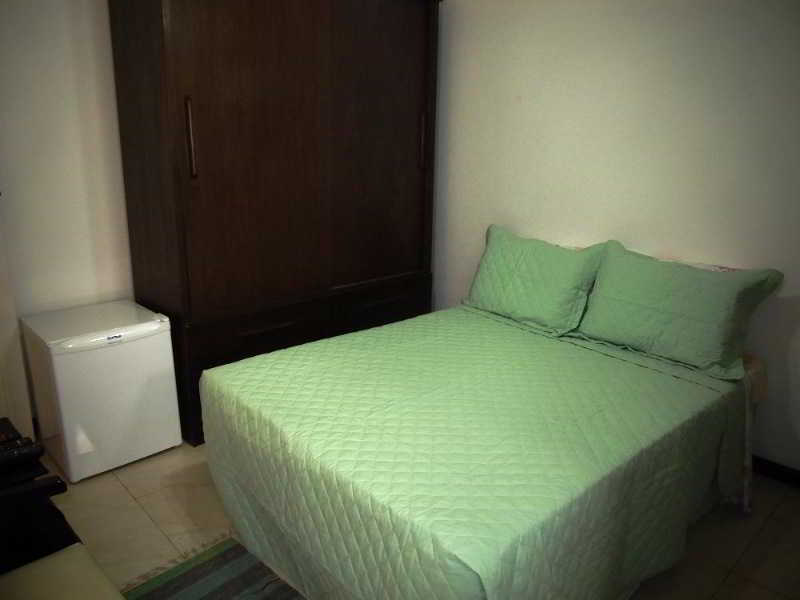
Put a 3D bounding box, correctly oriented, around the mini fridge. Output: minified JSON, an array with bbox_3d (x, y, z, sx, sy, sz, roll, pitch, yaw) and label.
[{"bbox_3d":[-1.392,0.392,2.613,0.487,0.630,0.490,-14,22,-43],"label":"mini fridge"}]

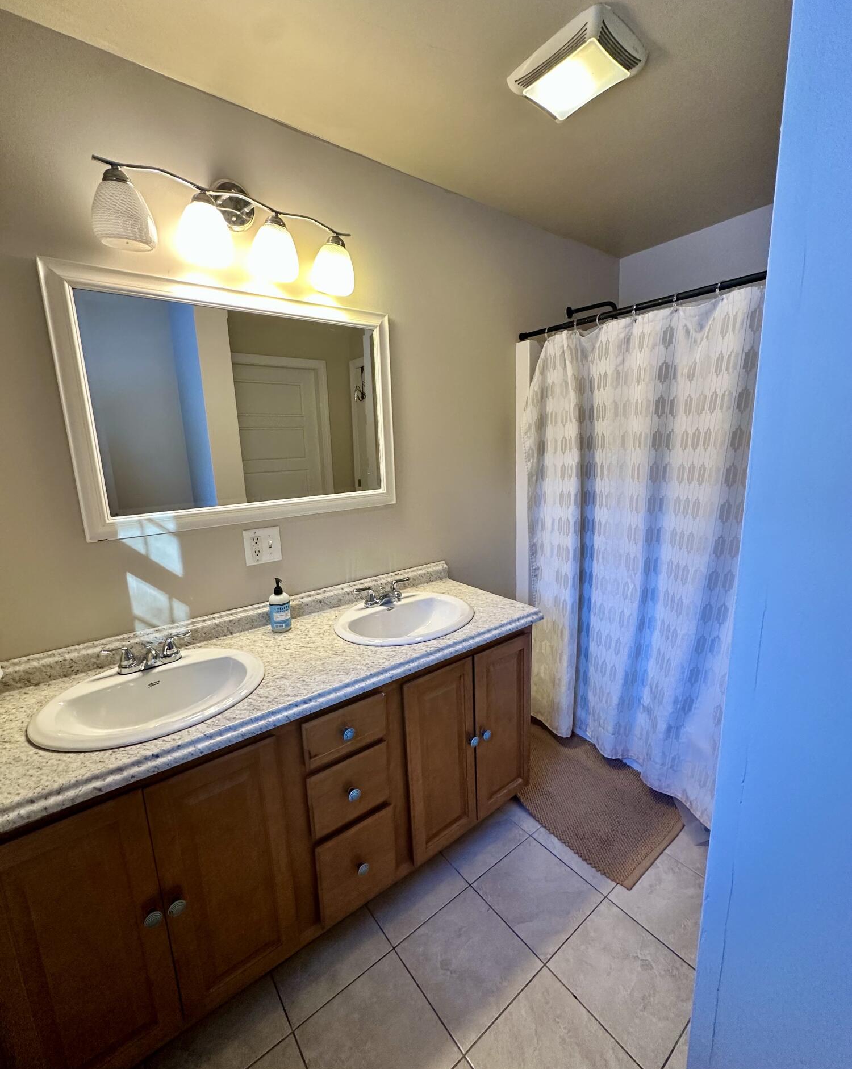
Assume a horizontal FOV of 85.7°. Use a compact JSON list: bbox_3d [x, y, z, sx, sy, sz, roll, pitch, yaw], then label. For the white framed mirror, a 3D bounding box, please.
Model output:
[{"bbox_3d":[-0.529,-0.394,1.470,0.998,0.699,0.026,-10,14,-36],"label":"white framed mirror"}]

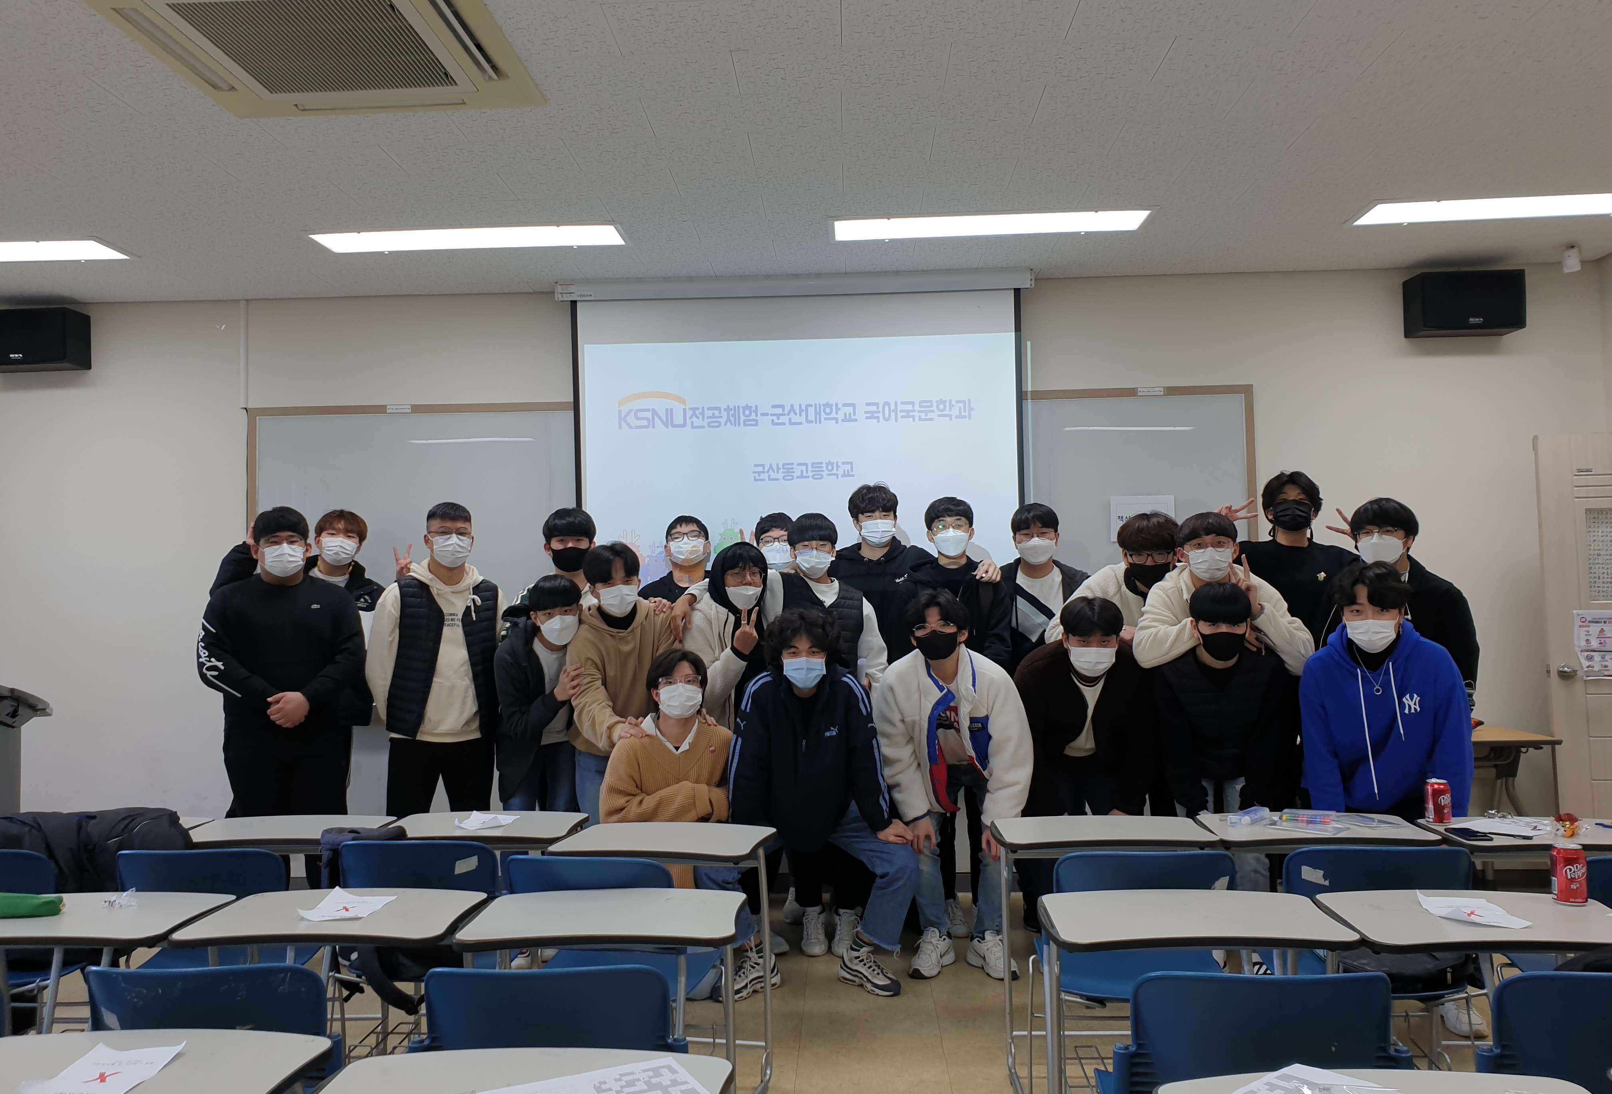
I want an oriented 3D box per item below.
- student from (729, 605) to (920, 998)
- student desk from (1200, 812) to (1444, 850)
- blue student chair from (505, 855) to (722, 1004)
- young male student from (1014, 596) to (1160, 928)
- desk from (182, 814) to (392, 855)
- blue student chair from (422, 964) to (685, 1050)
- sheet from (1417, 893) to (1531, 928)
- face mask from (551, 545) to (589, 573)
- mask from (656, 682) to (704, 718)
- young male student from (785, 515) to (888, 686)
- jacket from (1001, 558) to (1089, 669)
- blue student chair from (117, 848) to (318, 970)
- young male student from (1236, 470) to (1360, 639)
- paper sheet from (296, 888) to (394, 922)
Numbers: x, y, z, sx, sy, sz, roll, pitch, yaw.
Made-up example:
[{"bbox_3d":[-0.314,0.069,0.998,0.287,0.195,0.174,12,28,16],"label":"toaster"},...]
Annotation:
[{"bbox_3d":[0.072,0.909,4.480,0.680,1.400,0.620,-1,-2,0],"label":"student"},{"bbox_3d":[1.458,1.172,3.500,0.590,0.730,0.420,-2,-2,5],"label":"student desk"},{"bbox_3d":[-0.475,1.143,3.052,0.470,0.800,0.520,-2,-2,10],"label":"blue student chair"},{"bbox_3d":[1.076,0.869,4.541,0.580,1.380,0.680,-2,-2,9],"label":"young male student"},{"bbox_3d":[-1.596,1.231,3.757,0.590,0.720,0.400,-1,-2,3],"label":"desk"},{"bbox_3d":[-0.445,1.151,2.389,0.490,0.785,0.520,-1,-1,2],"label":"blue student chair"},{"bbox_3d":[1.418,0.773,2.592,0.155,0.030,0.215,-1,-1,2],"label":"sheet"},{"bbox_3d":[-0.959,0.049,4.930,0.152,0.115,0.090,-1,-2,-7],"label":"face mask"},{"bbox_3d":[-0.442,0.539,4.252,0.155,0.122,0.080,-1,-2,-8],"label":"mask"},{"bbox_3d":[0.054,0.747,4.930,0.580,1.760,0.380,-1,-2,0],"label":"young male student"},{"bbox_3d":[0.979,0.379,5.100,0.500,0.660,0.300,-1,-2,0],"label":"jacket"},{"bbox_3d":[-1.627,1.207,3.420,0.480,0.810,0.520,-1,-2,-6],"label":"blue student chair"},{"bbox_3d":[1.995,0.620,4.889,0.510,1.861,0.340,-2,-2,14],"label":"young male student"},{"bbox_3d":[-1.071,0.834,2.837,0.160,0.030,0.220,-1,-1,2],"label":"paper sheet"}]

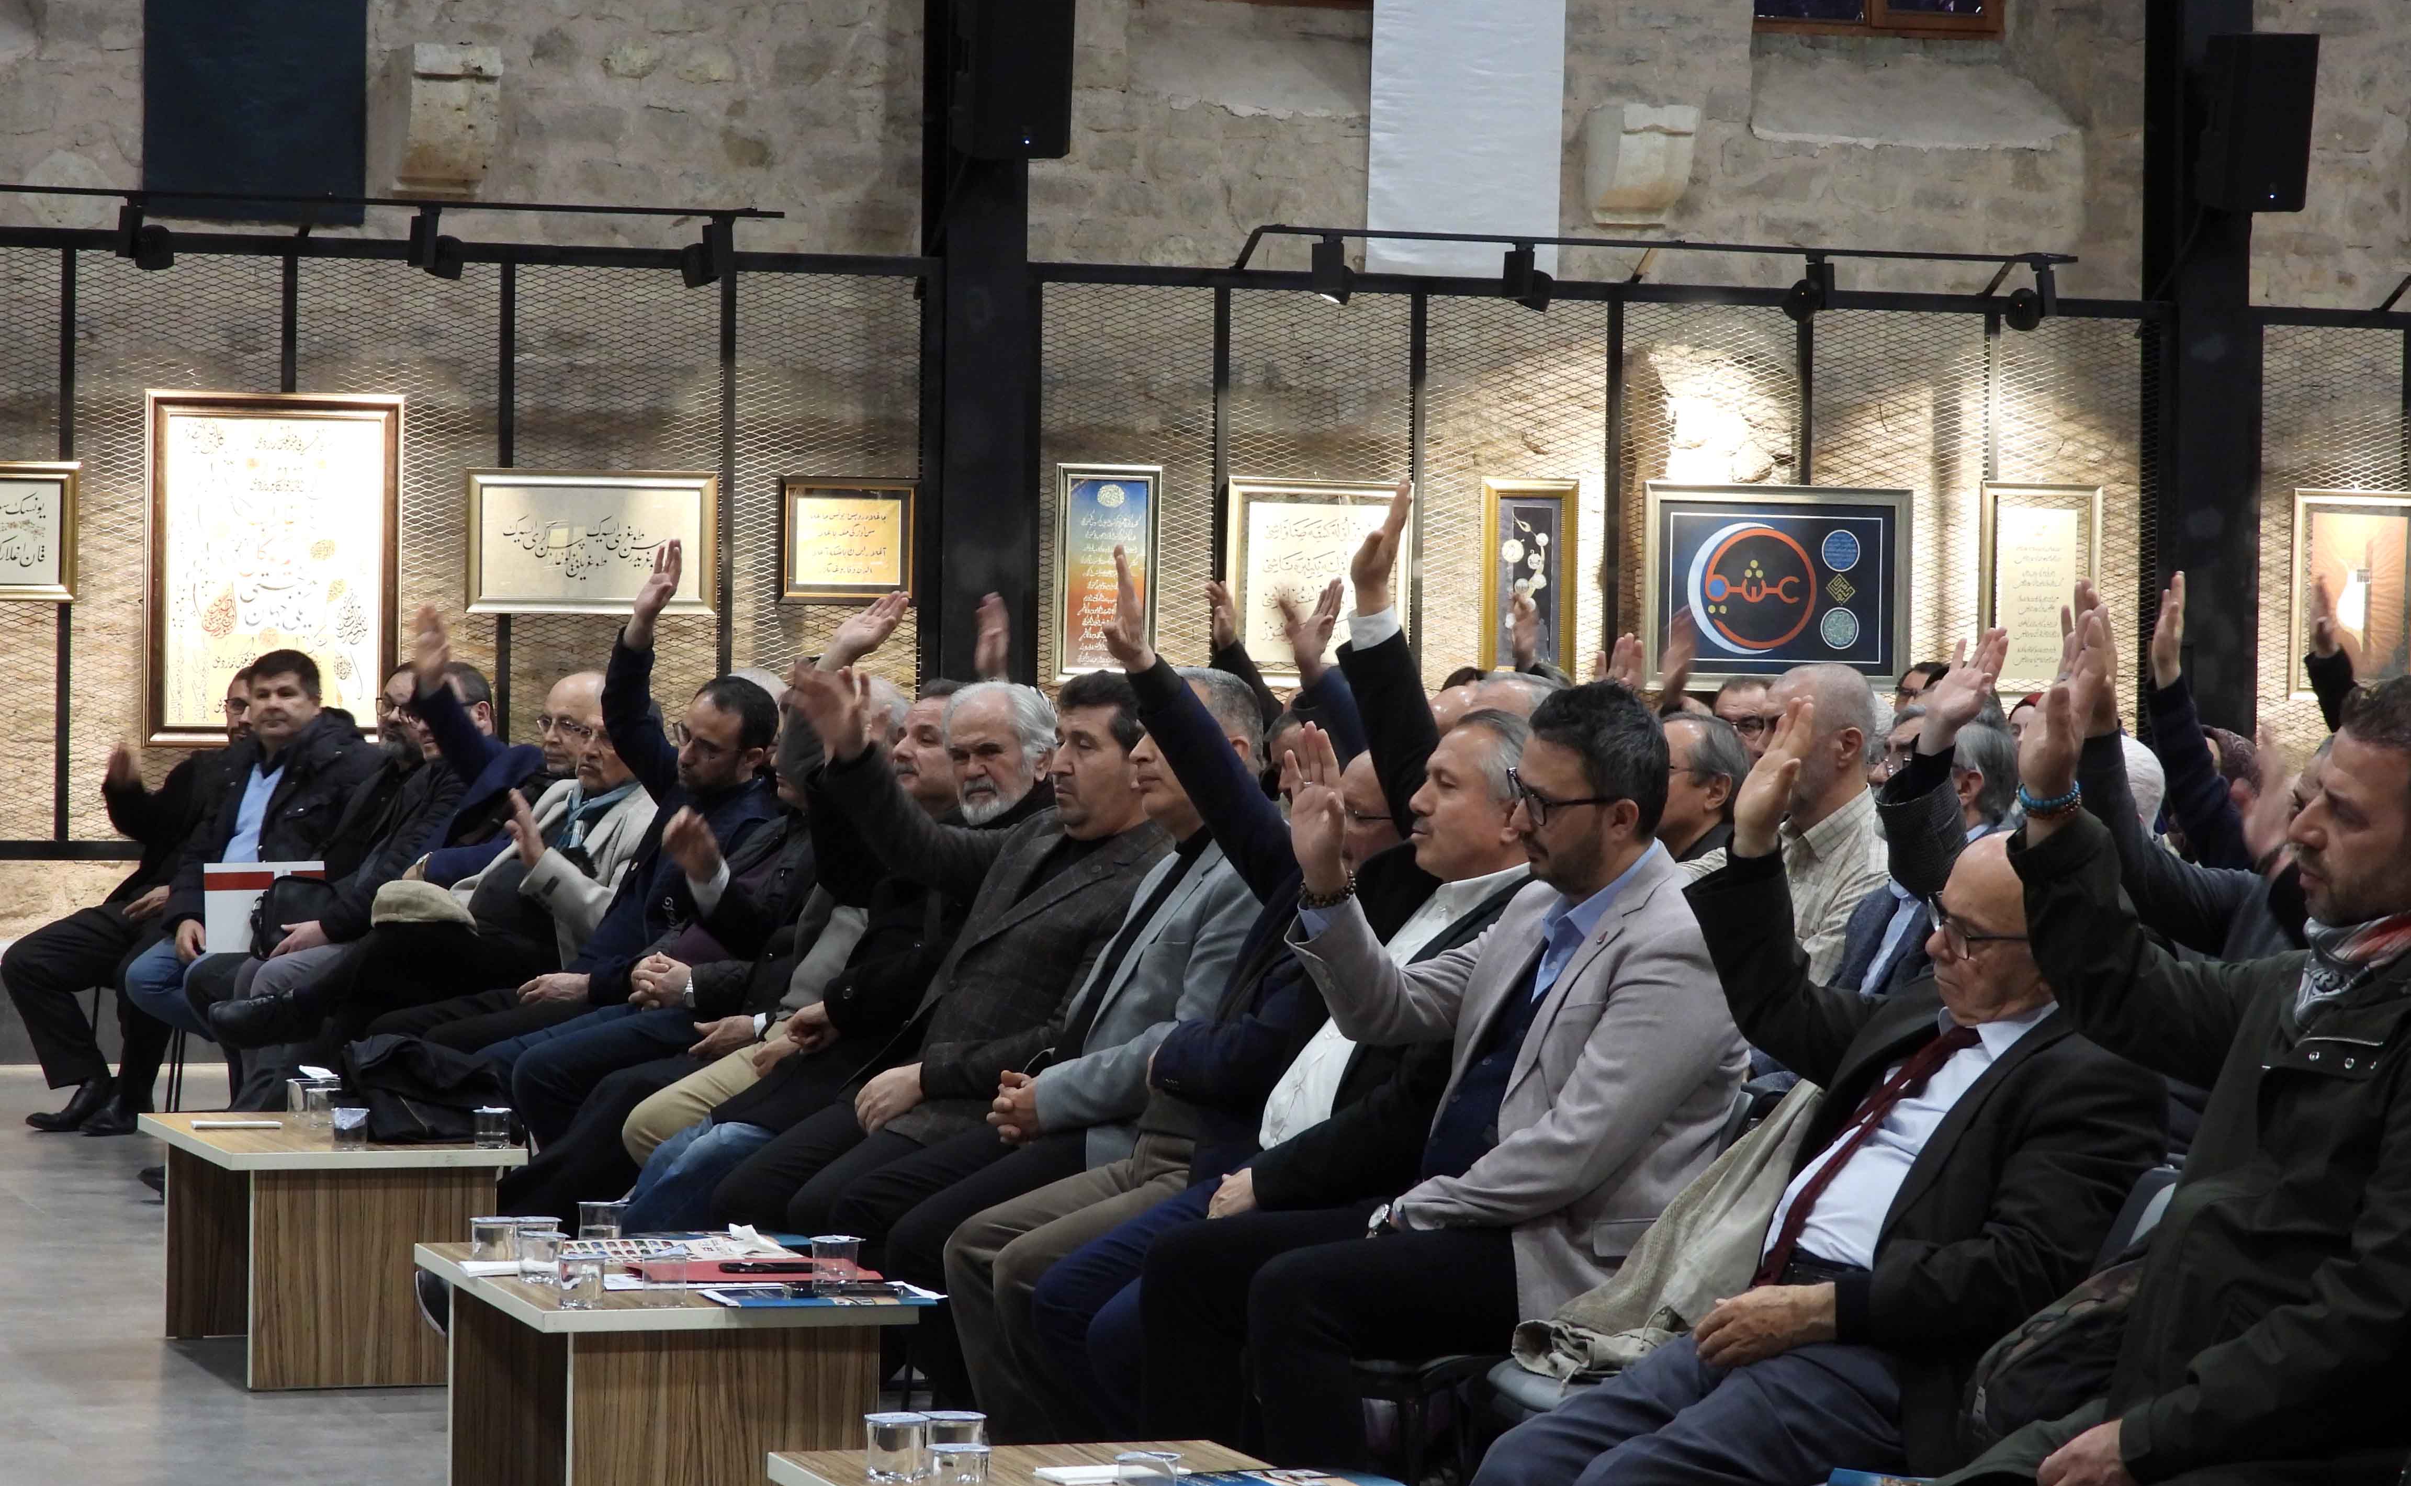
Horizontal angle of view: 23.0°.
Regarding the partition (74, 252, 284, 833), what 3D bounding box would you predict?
[{"bbox_3d":[-3.280,-0.623,18.861,0.663,1.880,0.040,1,1,-19],"label":"partition"}]

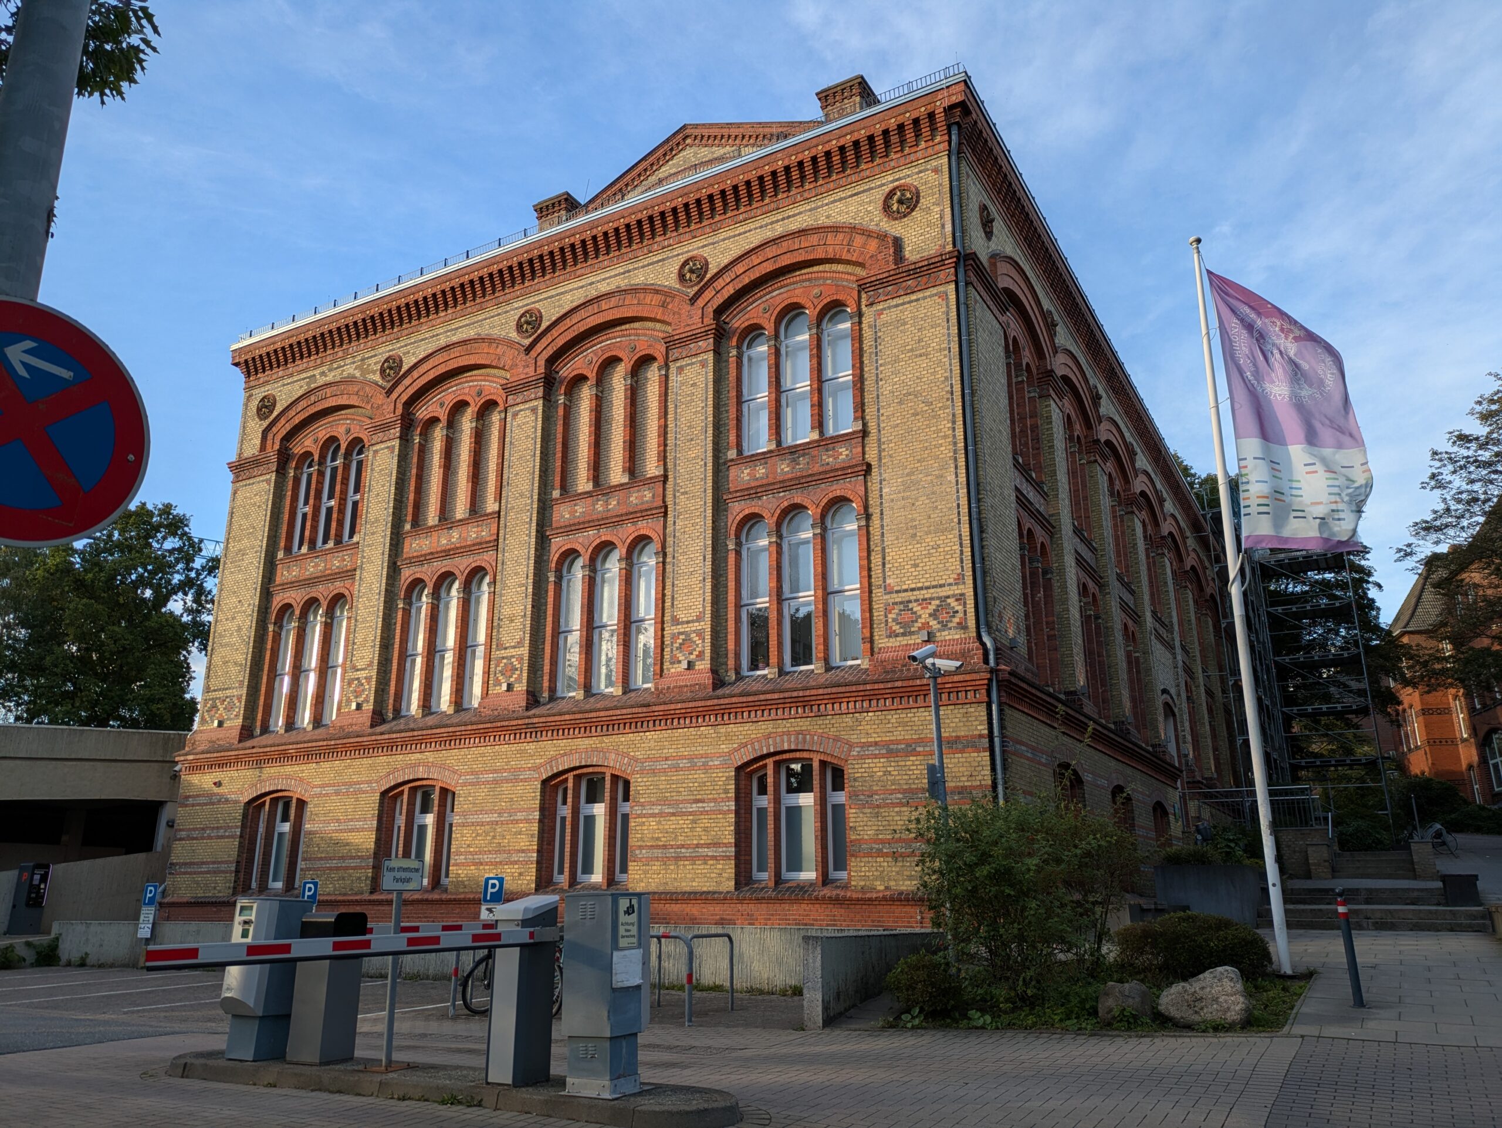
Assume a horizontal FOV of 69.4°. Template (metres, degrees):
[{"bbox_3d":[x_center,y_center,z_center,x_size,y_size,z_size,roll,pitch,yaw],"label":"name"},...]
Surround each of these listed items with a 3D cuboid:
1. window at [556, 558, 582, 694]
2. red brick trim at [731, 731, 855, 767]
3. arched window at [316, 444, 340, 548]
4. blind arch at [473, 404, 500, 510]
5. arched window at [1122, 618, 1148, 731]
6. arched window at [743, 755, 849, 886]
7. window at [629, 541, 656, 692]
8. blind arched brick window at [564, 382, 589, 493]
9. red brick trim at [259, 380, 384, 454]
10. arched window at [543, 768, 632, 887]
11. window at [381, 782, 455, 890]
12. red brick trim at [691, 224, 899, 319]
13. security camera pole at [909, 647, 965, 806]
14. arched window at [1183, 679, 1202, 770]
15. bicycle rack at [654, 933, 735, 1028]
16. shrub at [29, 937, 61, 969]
[{"bbox_3d":[-3.970,1.348,24.346,0.780,3.280,0.170,-10,-20,28],"label":"window"},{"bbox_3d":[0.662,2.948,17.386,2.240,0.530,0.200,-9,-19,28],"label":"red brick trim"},{"bbox_3d":[-9.849,-1.669,25.458,0.640,2.620,0.200,-9,-19,28],"label":"arched window"},{"bbox_3d":[-6.556,-2.720,27.204,0.820,2.950,0.270,-10,-19,28],"label":"blind arch"},{"bbox_3d":[9.436,2.778,26.765,0.220,2.750,0.700,-10,-20,29],"label":"arched window"},{"bbox_3d":[0.789,4.629,19.670,2.250,2.280,0.320,-10,-19,28],"label":"arched window"},{"bbox_3d":[-2.302,1.041,23.686,0.800,3.330,0.250,-10,-19,28],"label":"window"},{"bbox_3d":[-3.451,-2.638,21.927,0.620,2.470,0.180,-9,-19,28],"label":"blind arched brick window"},{"bbox_3d":[-11.797,-4.158,30.106,4.950,1.420,0.400,-10,-19,28],"label":"red brick trim"},{"bbox_3d":[-3.183,5.290,21.795,2.250,2.280,0.320,-10,-19,28],"label":"arched window"},{"bbox_3d":[-7.140,5.943,23.763,2.270,2.270,0.320,-10,-19,28],"label":"window"},{"bbox_3d":[0.805,-6.179,22.919,4.850,1.400,0.420,-10,-20,28],"label":"red brick trim"},{"bbox_3d":[2.059,2.649,11.808,0.580,3.590,0.500,-3,-17,10],"label":"security camera pole"},{"bbox_3d":[16.364,5.953,40.190,0.300,3.200,0.900,-10,-19,28],"label":"arched window"},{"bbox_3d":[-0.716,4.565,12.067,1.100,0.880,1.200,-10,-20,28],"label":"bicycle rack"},{"bbox_3d":[-14.270,7.821,21.920,0.680,0.660,0.500,10,-20,-30],"label":"shrub"}]

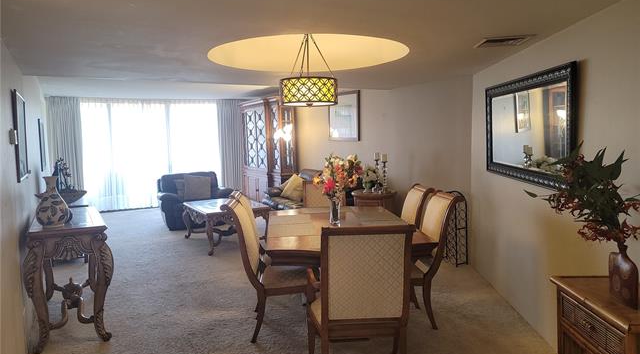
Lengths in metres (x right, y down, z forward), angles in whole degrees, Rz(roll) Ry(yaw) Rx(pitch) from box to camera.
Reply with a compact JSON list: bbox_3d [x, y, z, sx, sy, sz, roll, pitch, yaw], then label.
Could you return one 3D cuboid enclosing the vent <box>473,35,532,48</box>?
[{"bbox_3d":[1.390,-1.028,3.508,0.370,0.030,0.410,0,5,3],"label":"vent"}]

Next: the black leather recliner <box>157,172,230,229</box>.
[{"bbox_3d":[-2.232,0.390,8.291,1.280,0.900,0.900,-4,5,-30],"label":"black leather recliner"}]

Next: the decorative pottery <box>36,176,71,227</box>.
[{"bbox_3d":[-2.124,0.196,3.687,0.270,0.402,0.270,-1,5,-6],"label":"decorative pottery"}]

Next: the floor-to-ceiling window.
[{"bbox_3d":[-3.716,-0.516,10.425,3.000,2.400,0.140,-4,5,-30],"label":"floor-to-ceiling window"}]

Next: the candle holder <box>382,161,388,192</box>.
[{"bbox_3d":[0.951,-0.019,6.742,0.100,0.503,0.100,-1,5,-6],"label":"candle holder"}]

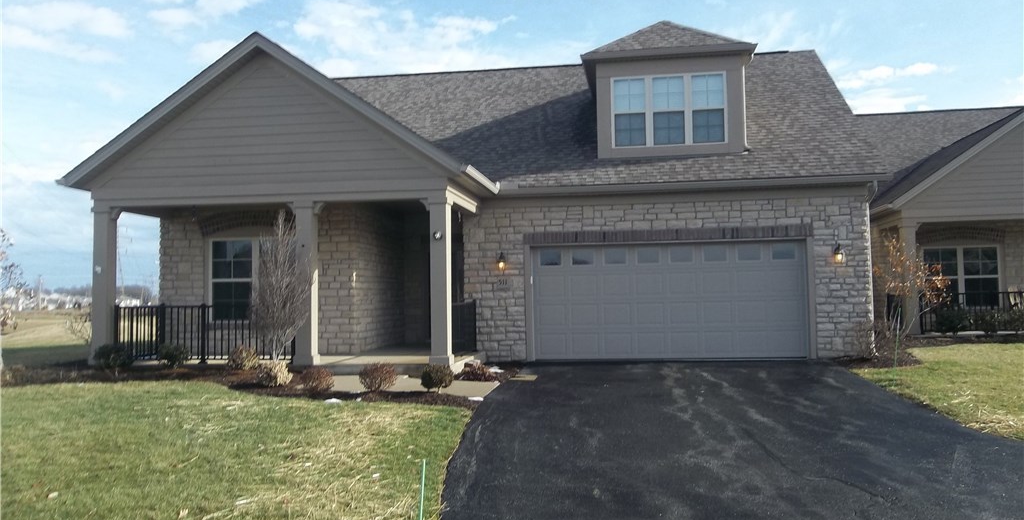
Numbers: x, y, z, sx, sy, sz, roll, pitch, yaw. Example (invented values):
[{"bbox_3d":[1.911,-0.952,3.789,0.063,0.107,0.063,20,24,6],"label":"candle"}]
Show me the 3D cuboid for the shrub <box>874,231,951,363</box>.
[{"bbox_3d":[7.271,0.635,14.500,1.380,2.269,1.300,-1,-3,8],"label":"shrub"}]

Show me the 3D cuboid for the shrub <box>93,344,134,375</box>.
[{"bbox_3d":[-6.411,1.585,12.850,0.676,0.515,0.600,-1,-3,8],"label":"shrub"}]

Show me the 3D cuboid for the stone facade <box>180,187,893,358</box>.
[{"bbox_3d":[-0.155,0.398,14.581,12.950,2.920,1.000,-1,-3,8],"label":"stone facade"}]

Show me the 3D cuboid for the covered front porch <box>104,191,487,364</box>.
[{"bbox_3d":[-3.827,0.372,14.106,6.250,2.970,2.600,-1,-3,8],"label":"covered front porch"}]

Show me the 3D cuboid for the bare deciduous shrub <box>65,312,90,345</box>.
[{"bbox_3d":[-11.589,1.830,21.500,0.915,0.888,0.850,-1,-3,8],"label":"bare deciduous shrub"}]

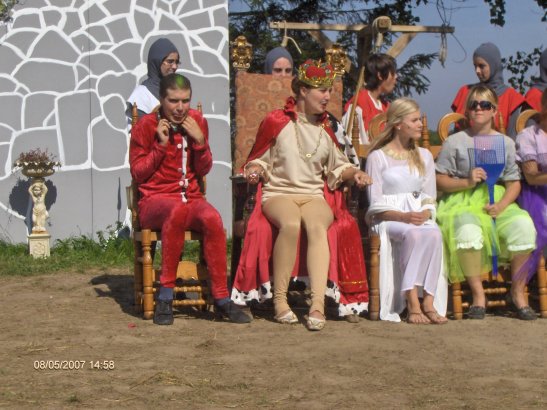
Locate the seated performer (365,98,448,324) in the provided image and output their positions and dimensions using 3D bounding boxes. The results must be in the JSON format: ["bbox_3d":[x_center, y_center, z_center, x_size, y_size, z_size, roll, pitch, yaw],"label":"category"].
[{"bbox_3d":[0.730,-0.007,7.110,0.450,1.220,0.740,-1,3,-15],"label":"seated performer"}]

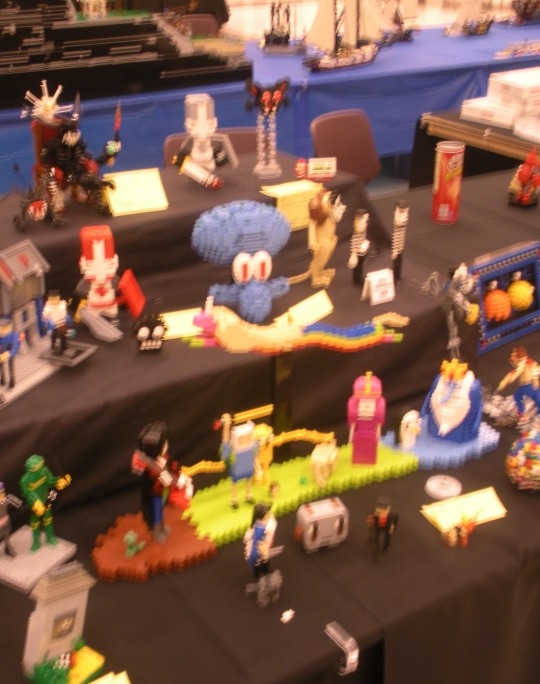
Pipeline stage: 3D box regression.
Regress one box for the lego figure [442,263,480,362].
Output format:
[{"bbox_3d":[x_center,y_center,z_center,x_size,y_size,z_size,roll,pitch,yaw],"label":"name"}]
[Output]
[{"bbox_3d":[0.383,-0.059,1.906,0.070,0.197,0.076,-23,34,-40],"label":"lego figure"}]

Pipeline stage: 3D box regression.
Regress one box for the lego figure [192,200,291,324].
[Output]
[{"bbox_3d":[-0.049,-0.143,1.665,0.175,0.217,0.119,-9,27,-18],"label":"lego figure"}]

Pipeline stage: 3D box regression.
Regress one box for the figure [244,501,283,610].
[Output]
[{"bbox_3d":[-0.009,0.281,1.246,0.048,0.153,0.048,-23,34,-40],"label":"figure"}]

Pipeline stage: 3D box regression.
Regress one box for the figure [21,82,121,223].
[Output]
[{"bbox_3d":[-0.366,-0.355,1.726,0.170,0.225,0.155,-12,28,-23],"label":"figure"}]

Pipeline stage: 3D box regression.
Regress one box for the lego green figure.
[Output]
[{"bbox_3d":[-0.317,0.226,1.342,0.071,0.148,0.058,-23,34,-40],"label":"lego green figure"}]

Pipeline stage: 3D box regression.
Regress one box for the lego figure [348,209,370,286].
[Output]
[{"bbox_3d":[0.171,-0.178,1.784,0.038,0.149,0.038,19,31,36],"label":"lego figure"}]

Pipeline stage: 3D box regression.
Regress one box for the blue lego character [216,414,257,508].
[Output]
[{"bbox_3d":[-0.045,0.176,1.406,0.059,0.153,0.038,-14,28,-26],"label":"blue lego character"}]

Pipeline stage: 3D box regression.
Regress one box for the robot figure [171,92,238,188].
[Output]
[{"bbox_3d":[-0.129,-0.402,1.888,0.128,0.152,0.122,-5,26,-11],"label":"robot figure"}]

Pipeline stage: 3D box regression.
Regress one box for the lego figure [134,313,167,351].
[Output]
[{"bbox_3d":[-0.201,-0.024,1.576,0.051,0.053,0.047,-6,26,-11],"label":"lego figure"}]

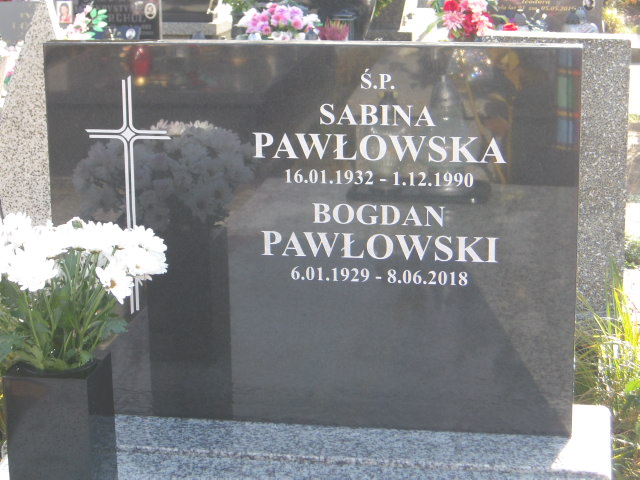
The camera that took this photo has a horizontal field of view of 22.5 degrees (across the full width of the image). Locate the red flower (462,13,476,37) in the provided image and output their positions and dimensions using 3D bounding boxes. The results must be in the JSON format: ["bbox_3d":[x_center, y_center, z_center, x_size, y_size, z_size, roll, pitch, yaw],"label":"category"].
[{"bbox_3d":[0.625,-0.900,6.720,0.070,0.097,0.060,1,11,3],"label":"red flower"}]

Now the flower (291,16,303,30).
[{"bbox_3d":[-0.104,-0.956,7.100,0.053,0.060,0.040,1,11,3],"label":"flower"}]

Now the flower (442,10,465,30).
[{"bbox_3d":[0.552,-0.907,6.650,0.091,0.080,0.055,1,11,3],"label":"flower"}]

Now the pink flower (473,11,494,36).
[{"bbox_3d":[0.681,-0.902,6.700,0.092,0.105,0.065,1,11,3],"label":"pink flower"}]

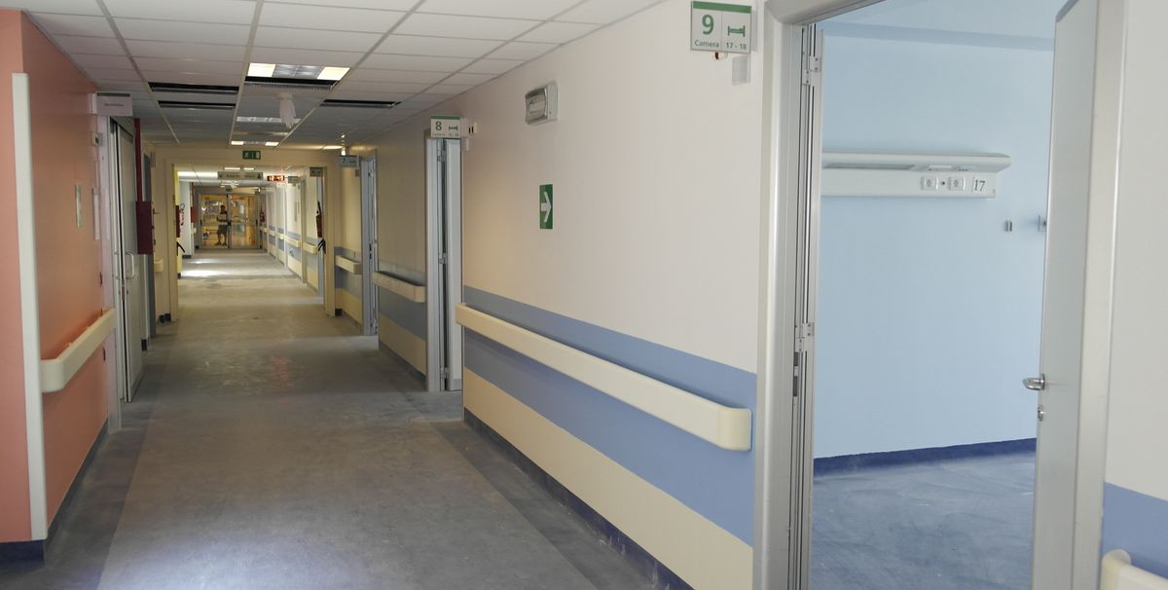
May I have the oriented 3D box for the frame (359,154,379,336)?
[{"bbox_3d":[-2.539,-0.553,11.860,0.170,2.293,1.405,-2,5,-21],"label":"frame"}]

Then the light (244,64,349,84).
[{"bbox_3d":[-1.767,-1.412,6.042,0.600,0.080,0.610,-2,5,-21],"label":"light"}]

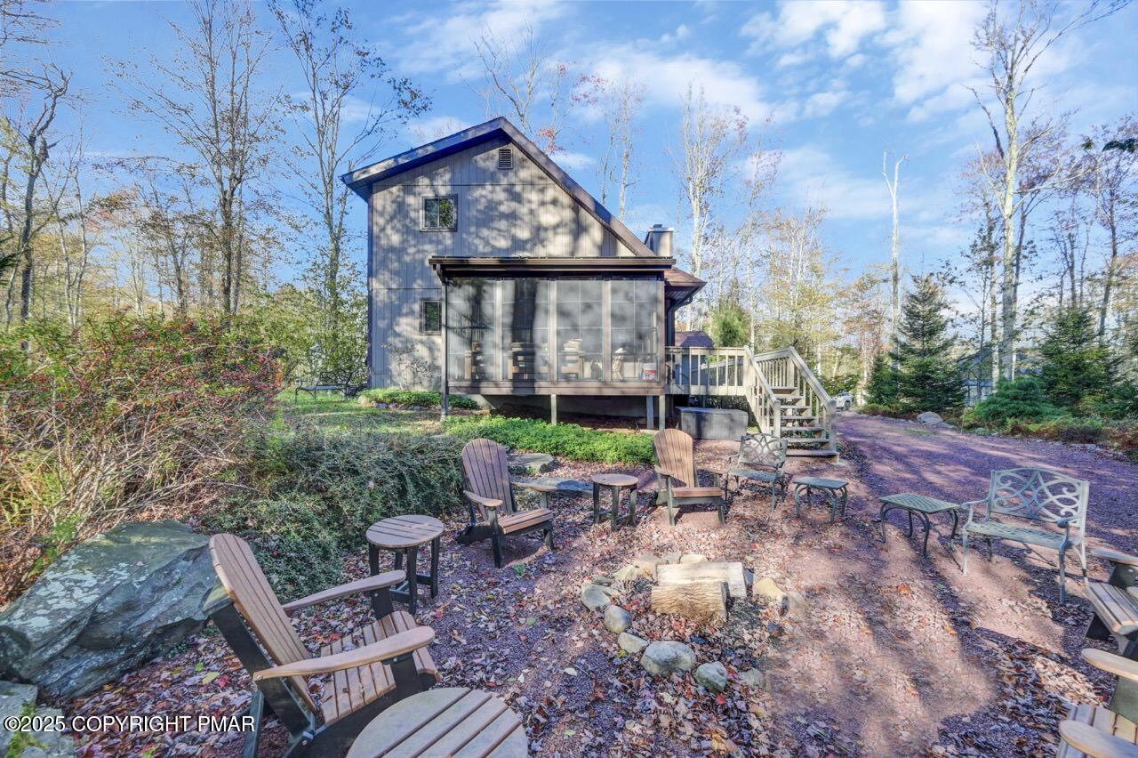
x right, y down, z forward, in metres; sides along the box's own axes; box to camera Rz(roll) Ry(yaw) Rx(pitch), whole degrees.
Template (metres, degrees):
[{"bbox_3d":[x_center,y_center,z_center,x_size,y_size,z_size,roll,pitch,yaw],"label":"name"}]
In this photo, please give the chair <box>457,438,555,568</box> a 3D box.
[{"bbox_3d":[-0.650,1.085,4.170,0.750,0.960,0.860,0,0,-44],"label":"chair"}]

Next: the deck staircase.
[{"bbox_3d":[3.450,0.340,8.900,2.800,2.080,1.750,0,0,0],"label":"deck staircase"}]

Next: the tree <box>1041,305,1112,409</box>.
[{"bbox_3d":[21.700,-0.600,19.000,2.500,5.100,2.500,0,0,0],"label":"tree"}]

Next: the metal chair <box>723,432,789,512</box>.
[{"bbox_3d":[2.420,1.165,5.780,0.620,0.870,0.640,0,0,41],"label":"metal chair"}]

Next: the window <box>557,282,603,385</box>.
[{"bbox_3d":[0.230,-1.002,9.150,0.970,2.100,0.080,0,0,0],"label":"window"}]

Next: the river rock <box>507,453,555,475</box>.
[{"bbox_3d":[-0.630,1.340,7.100,0.950,0.320,0.800,0,0,0],"label":"river rock"}]

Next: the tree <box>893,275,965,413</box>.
[{"bbox_3d":[18.700,-1.750,23.000,3.100,7.600,3.100,0,0,0],"label":"tree"}]

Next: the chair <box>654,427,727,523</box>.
[{"bbox_3d":[1.400,1.140,5.330,0.730,0.980,0.870,0,0,-6],"label":"chair"}]

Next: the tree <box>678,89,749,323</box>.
[{"bbox_3d":[8.000,-7.300,25.000,4.200,18.500,4.200,0,0,0],"label":"tree"}]

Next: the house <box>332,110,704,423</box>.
[{"bbox_3d":[-1.150,-2.850,14.600,9.200,7.600,11.000,0,0,0],"label":"house"}]

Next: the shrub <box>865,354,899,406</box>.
[{"bbox_3d":[16.600,0.050,23.500,1.800,3.000,1.800,0,0,35],"label":"shrub"}]

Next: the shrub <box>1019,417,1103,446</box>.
[{"bbox_3d":[13.550,1.360,12.200,1.300,0.750,1.600,0,0,-42],"label":"shrub"}]

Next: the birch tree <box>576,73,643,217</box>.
[{"bbox_3d":[2.480,-8.100,26.000,3.900,19.200,3.700,0,0,0],"label":"birch tree"}]

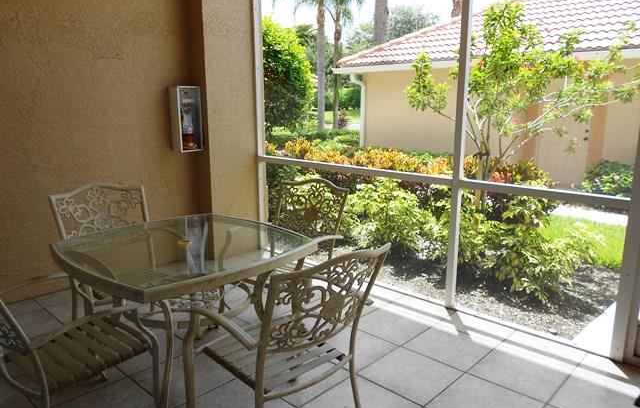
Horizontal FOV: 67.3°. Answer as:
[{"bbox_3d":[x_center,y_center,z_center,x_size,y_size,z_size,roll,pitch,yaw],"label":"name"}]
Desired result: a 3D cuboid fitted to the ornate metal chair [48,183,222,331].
[{"bbox_3d":[-1.352,0.387,3.365,0.690,0.960,0.650,10,15,41],"label":"ornate metal chair"}]

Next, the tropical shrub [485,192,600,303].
[{"bbox_3d":[1.970,0.345,4.325,0.960,0.850,0.900,5,12,25],"label":"tropical shrub"}]

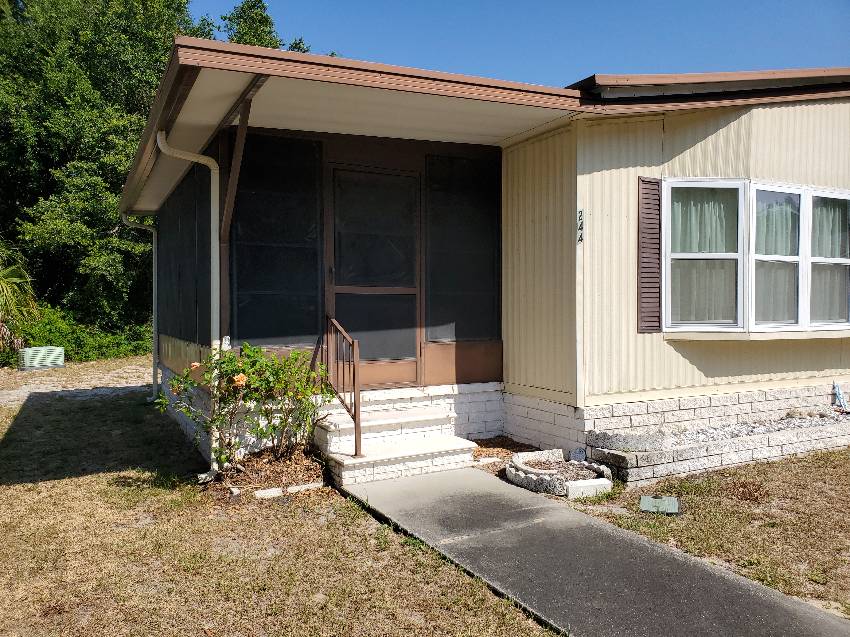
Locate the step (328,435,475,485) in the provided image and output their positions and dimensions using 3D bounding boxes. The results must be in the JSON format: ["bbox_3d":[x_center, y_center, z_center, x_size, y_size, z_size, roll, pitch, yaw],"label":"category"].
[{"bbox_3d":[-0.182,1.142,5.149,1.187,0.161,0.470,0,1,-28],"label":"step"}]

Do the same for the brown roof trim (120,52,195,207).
[{"bbox_3d":[-2.987,-1.599,6.720,0.141,0.212,6.212,0,1,-28],"label":"brown roof trim"}]

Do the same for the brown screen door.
[{"bbox_3d":[-0.465,-0.341,5.942,0.955,2.015,0.051,0,1,-28],"label":"brown screen door"}]

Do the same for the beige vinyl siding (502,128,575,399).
[{"bbox_3d":[1.095,-0.475,6.136,0.061,2.505,1.121,0,1,-28],"label":"beige vinyl siding"}]

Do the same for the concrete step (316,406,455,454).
[{"bbox_3d":[-0.380,0.971,5.628,1.202,0.207,0.646,0,1,-28],"label":"concrete step"}]

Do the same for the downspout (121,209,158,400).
[{"bbox_3d":[-4.209,-0.156,9.426,0.495,2.727,0.091,0,1,-28],"label":"downspout"}]

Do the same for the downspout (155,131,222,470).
[{"bbox_3d":[-1.884,-0.116,5.092,0.495,2.722,0.091,0,1,-28],"label":"downspout"}]

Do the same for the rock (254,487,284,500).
[{"bbox_3d":[-1.077,1.215,4.452,0.202,0.045,0.106,0,1,-28],"label":"rock"}]

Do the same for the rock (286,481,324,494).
[{"bbox_3d":[-0.863,1.214,4.618,0.283,0.038,0.086,0,1,-28],"label":"rock"}]

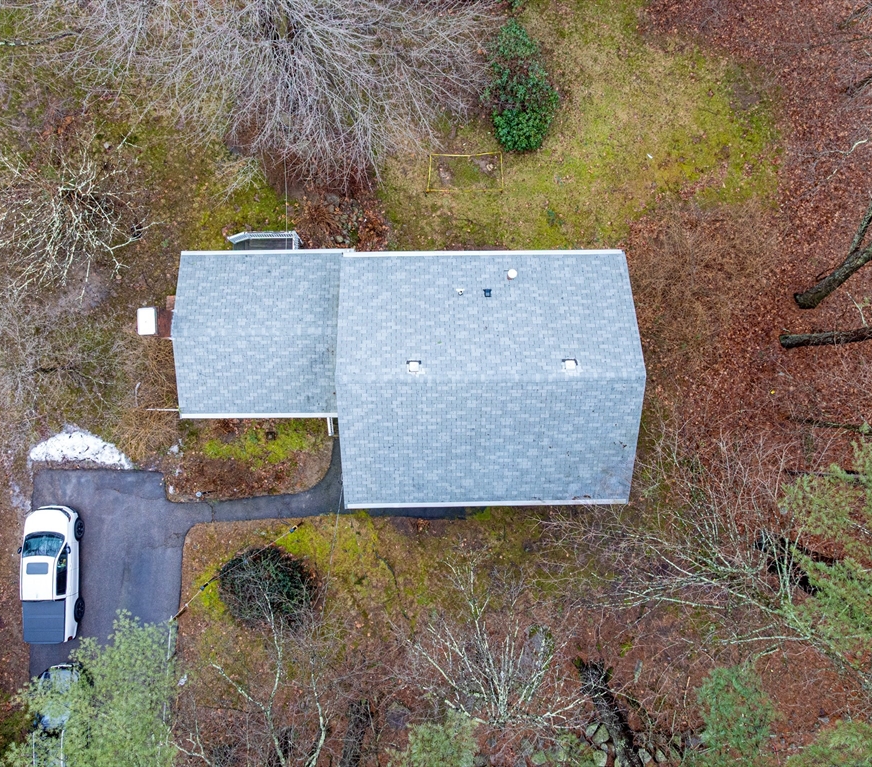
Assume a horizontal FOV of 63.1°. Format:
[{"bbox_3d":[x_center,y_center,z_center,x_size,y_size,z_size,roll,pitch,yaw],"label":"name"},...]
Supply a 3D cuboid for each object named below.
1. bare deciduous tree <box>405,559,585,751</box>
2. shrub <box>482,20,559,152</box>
[{"bbox_3d":[2.100,9.600,25.650,6.100,5.900,6.000,0,90,0],"label":"bare deciduous tree"},{"bbox_3d":[3.150,-11.100,27.100,2.900,3.000,3.900,0,90,0],"label":"shrub"}]

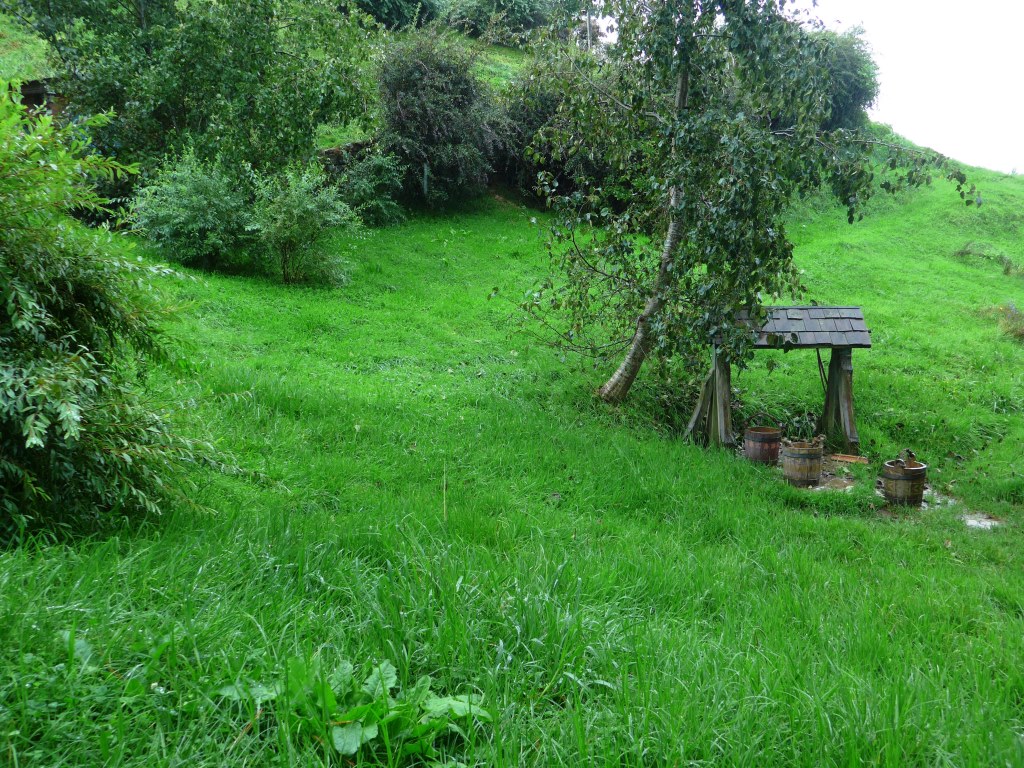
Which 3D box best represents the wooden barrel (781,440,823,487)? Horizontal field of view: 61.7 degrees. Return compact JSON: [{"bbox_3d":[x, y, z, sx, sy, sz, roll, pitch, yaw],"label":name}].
[{"bbox_3d":[2.374,0.649,7.000,0.340,0.360,0.330,0,8,0],"label":"wooden barrel"}]

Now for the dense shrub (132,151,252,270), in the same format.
[{"bbox_3d":[-5.342,-2.892,14.300,2.000,1.950,1.900,0,8,0],"label":"dense shrub"}]

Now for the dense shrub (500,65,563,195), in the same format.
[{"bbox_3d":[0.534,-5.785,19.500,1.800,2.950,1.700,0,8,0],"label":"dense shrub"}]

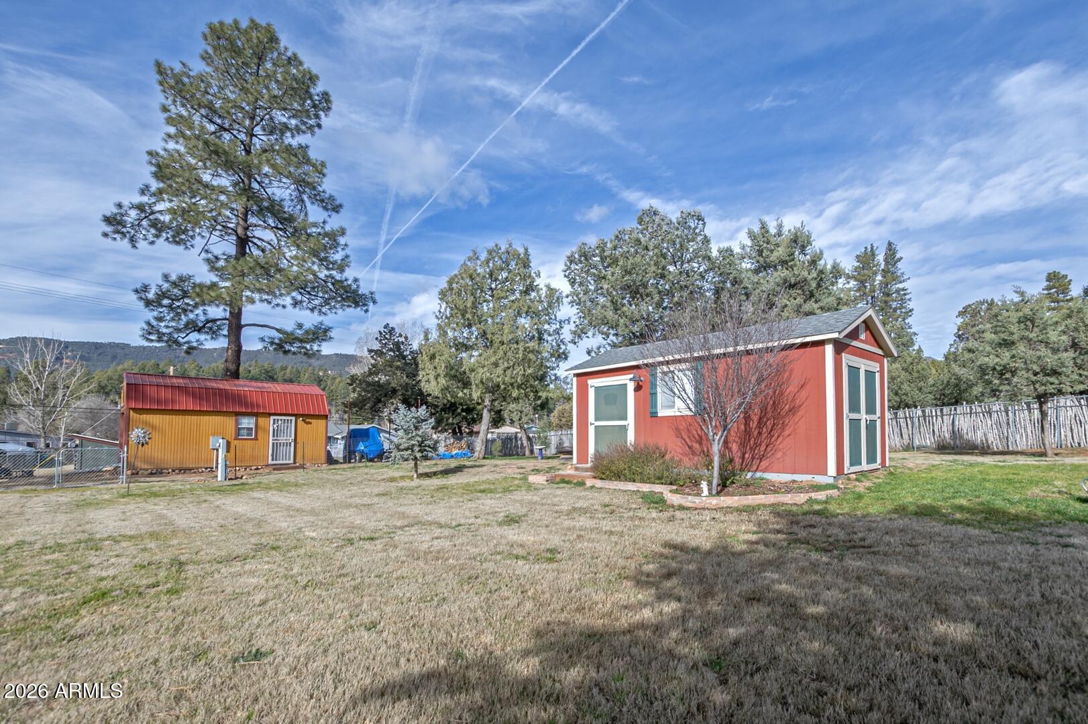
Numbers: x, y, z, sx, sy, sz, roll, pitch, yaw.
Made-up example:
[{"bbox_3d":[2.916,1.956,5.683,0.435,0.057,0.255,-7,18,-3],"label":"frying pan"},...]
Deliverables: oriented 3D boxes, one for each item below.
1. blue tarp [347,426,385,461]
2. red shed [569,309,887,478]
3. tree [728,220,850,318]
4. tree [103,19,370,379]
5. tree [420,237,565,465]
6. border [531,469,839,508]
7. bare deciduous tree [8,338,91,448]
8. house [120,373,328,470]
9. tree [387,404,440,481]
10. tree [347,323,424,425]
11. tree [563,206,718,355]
[{"bbox_3d":[-8.117,3.708,20.606,1.642,1.639,2.135,0,-7,0],"label":"blue tarp"},{"bbox_3d":[3.780,0.820,9.930,3.500,3.050,5.800,7,-10,-42],"label":"red shed"},{"bbox_3d":[10.341,-1.349,19.142,4.699,9.899,4.699,0,-7,0],"label":"tree"},{"bbox_3d":[-13.457,-5.928,19.817,10.062,20.327,10.062,0,-7,0],"label":"tree"},{"bbox_3d":[-1.992,-0.545,17.553,5.569,8.532,5.569,0,-7,0],"label":"tree"},{"bbox_3d":[1.770,1.840,6.940,2.200,0.200,4.400,7,-10,-42],"label":"border"},{"bbox_3d":[-28.780,2.025,26.453,3.667,6.988,3.667,0,-7,0],"label":"bare deciduous tree"},{"bbox_3d":[-12.250,2.420,18.200,6.300,3.300,3.200,6,-9,-37],"label":"house"},{"bbox_3d":[-2.795,1.703,9.706,1.093,1.634,1.093,0,-7,0],"label":"tree"},{"bbox_3d":[-9.122,1.519,26.500,4.658,7.714,4.658,0,-7,0],"label":"tree"},{"bbox_3d":[3.864,-1.520,18.148,6.087,9.990,6.087,0,-7,0],"label":"tree"}]

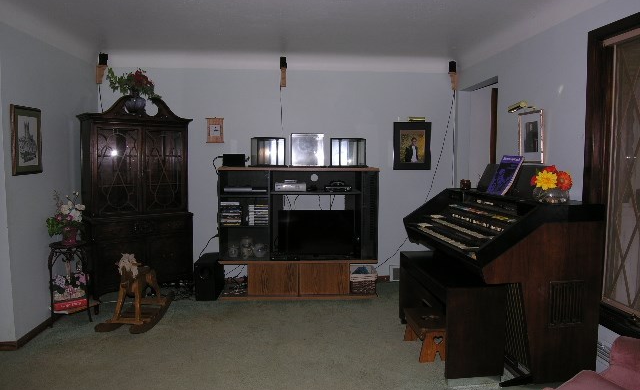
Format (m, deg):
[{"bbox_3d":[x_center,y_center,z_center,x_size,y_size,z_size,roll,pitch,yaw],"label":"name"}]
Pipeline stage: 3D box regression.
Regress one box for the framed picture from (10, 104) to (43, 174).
[{"bbox_3d":[-2.196,-0.406,3.341,0.030,0.505,0.370,0,5,-5],"label":"framed picture"}]

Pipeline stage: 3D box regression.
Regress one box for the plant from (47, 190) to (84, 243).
[{"bbox_3d":[-2.085,0.197,3.672,0.280,0.455,0.260,0,5,-5],"label":"plant"}]

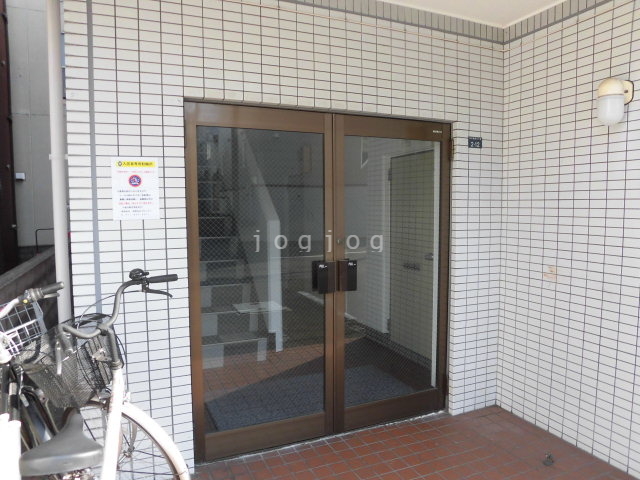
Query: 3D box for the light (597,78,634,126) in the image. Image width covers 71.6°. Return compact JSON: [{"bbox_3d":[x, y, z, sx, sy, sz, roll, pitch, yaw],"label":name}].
[{"bbox_3d":[1.463,-0.687,2.213,0.148,0.234,0.122,-2,4,-23],"label":"light"}]

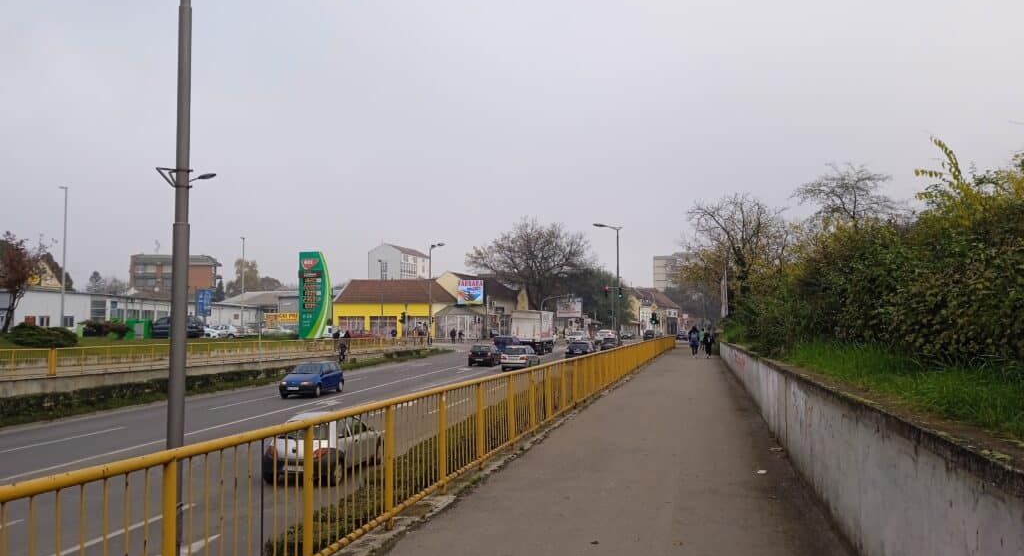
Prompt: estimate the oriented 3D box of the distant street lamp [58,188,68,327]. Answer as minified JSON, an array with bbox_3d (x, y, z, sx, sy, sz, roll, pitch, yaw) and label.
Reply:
[{"bbox_3d":[-26.900,-0.661,49.630,0.650,9.600,0.300,0,-3,5],"label":"distant street lamp"}]

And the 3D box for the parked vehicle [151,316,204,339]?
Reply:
[{"bbox_3d":[-26.446,3.884,65.000,4.450,1.650,1.800,-1,-3,12],"label":"parked vehicle"}]

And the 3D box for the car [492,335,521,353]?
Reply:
[{"bbox_3d":[0.050,5.344,64.295,1.750,1.620,4.200,-1,-4,13],"label":"car"}]

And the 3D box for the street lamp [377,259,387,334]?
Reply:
[{"bbox_3d":[-15.400,2.910,98.003,0.700,9.800,0.300,0,-3,5],"label":"street lamp"}]

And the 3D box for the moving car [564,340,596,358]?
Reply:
[{"bbox_3d":[5.300,5.386,63.090,1.750,1.450,4.200,-1,-4,13],"label":"moving car"}]

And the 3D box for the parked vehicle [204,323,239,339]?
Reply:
[{"bbox_3d":[-31.300,5.907,89.807,3.950,1.430,1.680,0,-3,8],"label":"parked vehicle"}]

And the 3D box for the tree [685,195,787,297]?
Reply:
[{"bbox_3d":[14.094,-1.036,52.000,6.100,8.100,5.800,-1,-3,15],"label":"tree"}]

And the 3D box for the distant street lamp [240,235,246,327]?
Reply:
[{"bbox_3d":[-25.933,0.773,80.000,0.550,9.700,0.300,-1,-3,12],"label":"distant street lamp"}]

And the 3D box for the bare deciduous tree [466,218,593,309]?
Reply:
[{"bbox_3d":[2.367,0.320,106.000,15.700,15.200,14.500,0,-3,2],"label":"bare deciduous tree"}]

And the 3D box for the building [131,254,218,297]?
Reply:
[{"bbox_3d":[-74.000,3.661,185.116,19.000,17.000,12.000,0,-3,0],"label":"building"}]

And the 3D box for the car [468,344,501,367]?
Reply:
[{"bbox_3d":[-1.780,5.410,58.100,1.660,1.430,3.900,0,-3,10],"label":"car"}]

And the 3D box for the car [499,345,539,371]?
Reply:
[{"bbox_3d":[0.570,4.940,51.200,1.740,1.440,4.450,-1,-3,11],"label":"car"}]

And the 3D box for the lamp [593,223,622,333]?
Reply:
[{"bbox_3d":[6.950,1.082,60.244,2.150,9.800,0.350,-1,-4,13],"label":"lamp"}]

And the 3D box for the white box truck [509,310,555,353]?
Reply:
[{"bbox_3d":[2.050,4.785,73.044,2.450,3.650,7.000,-1,-4,13],"label":"white box truck"}]

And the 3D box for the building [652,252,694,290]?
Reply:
[{"bbox_3d":[66.703,6.362,340.000,17.500,31.000,14.500,-1,-3,13],"label":"building"}]

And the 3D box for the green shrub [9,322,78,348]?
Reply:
[{"bbox_3d":[-26.924,3.297,47.500,3.750,1.420,3.000,2,-4,-29],"label":"green shrub"}]

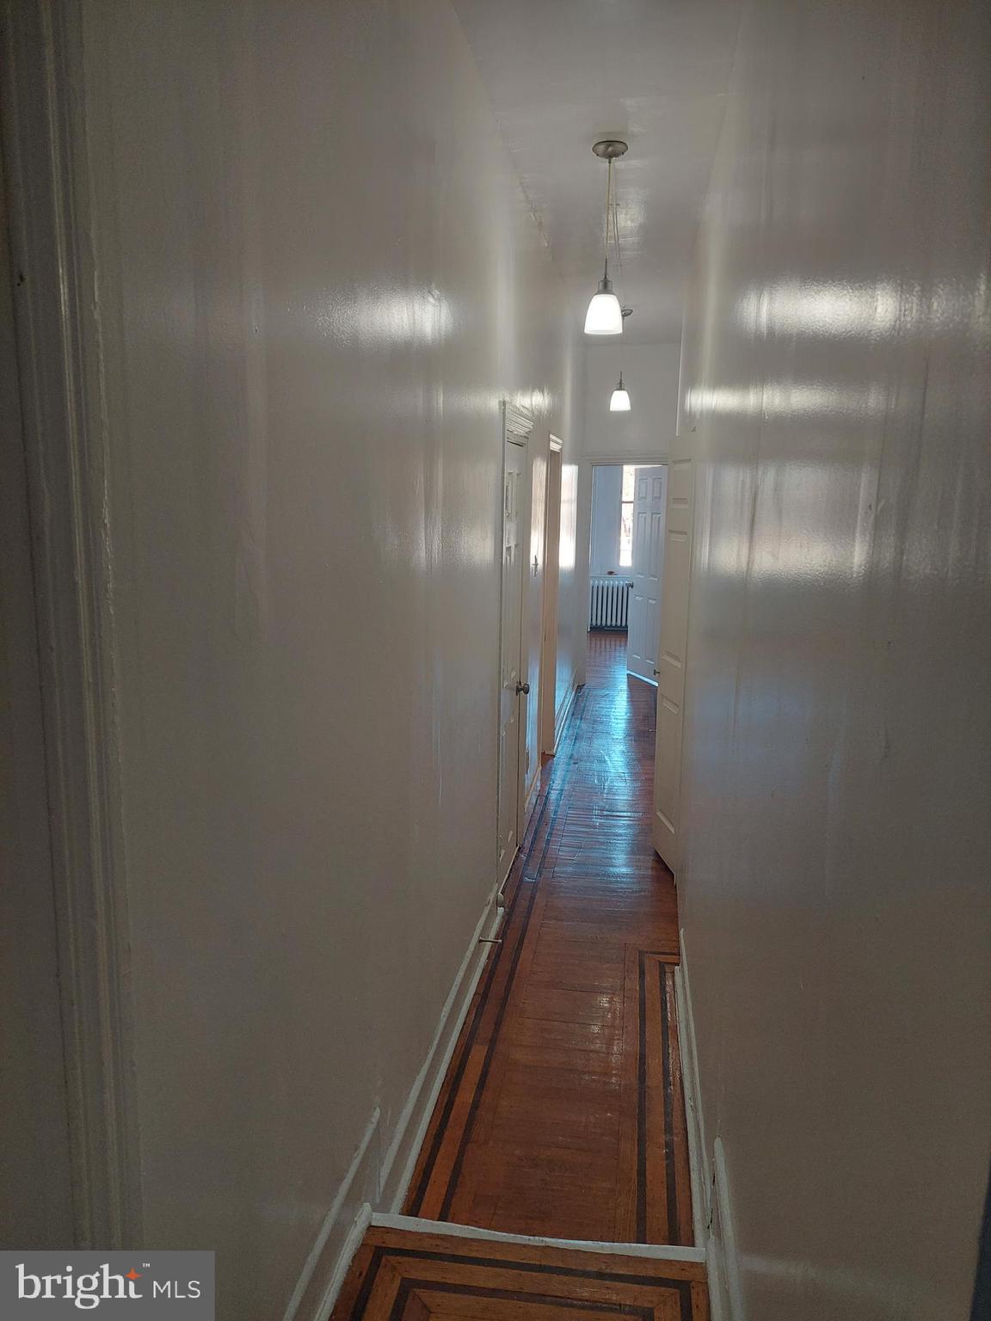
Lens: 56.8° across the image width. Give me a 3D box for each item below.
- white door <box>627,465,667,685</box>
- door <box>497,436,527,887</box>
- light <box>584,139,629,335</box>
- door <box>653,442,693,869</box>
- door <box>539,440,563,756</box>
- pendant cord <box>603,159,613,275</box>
[{"bbox_3d":[1.485,-0.810,8.842,0.042,2.025,0.672,-2,10,-18],"label":"white door"},{"bbox_3d":[0.052,0.026,4.053,0.044,1.927,0.672,3,10,9],"label":"door"},{"bbox_3d":[0.456,-1.710,3.738,0.158,0.721,0.158,3,10,9],"label":"light"},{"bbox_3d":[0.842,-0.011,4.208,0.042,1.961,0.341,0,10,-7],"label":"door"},{"bbox_3d":[0.290,-0.299,5.604,0.119,2.075,1.037,3,10,9],"label":"door"},{"bbox_3d":[0.457,-1.793,3.724,0.014,0.455,0.014,3,10,9],"label":"pendant cord"}]

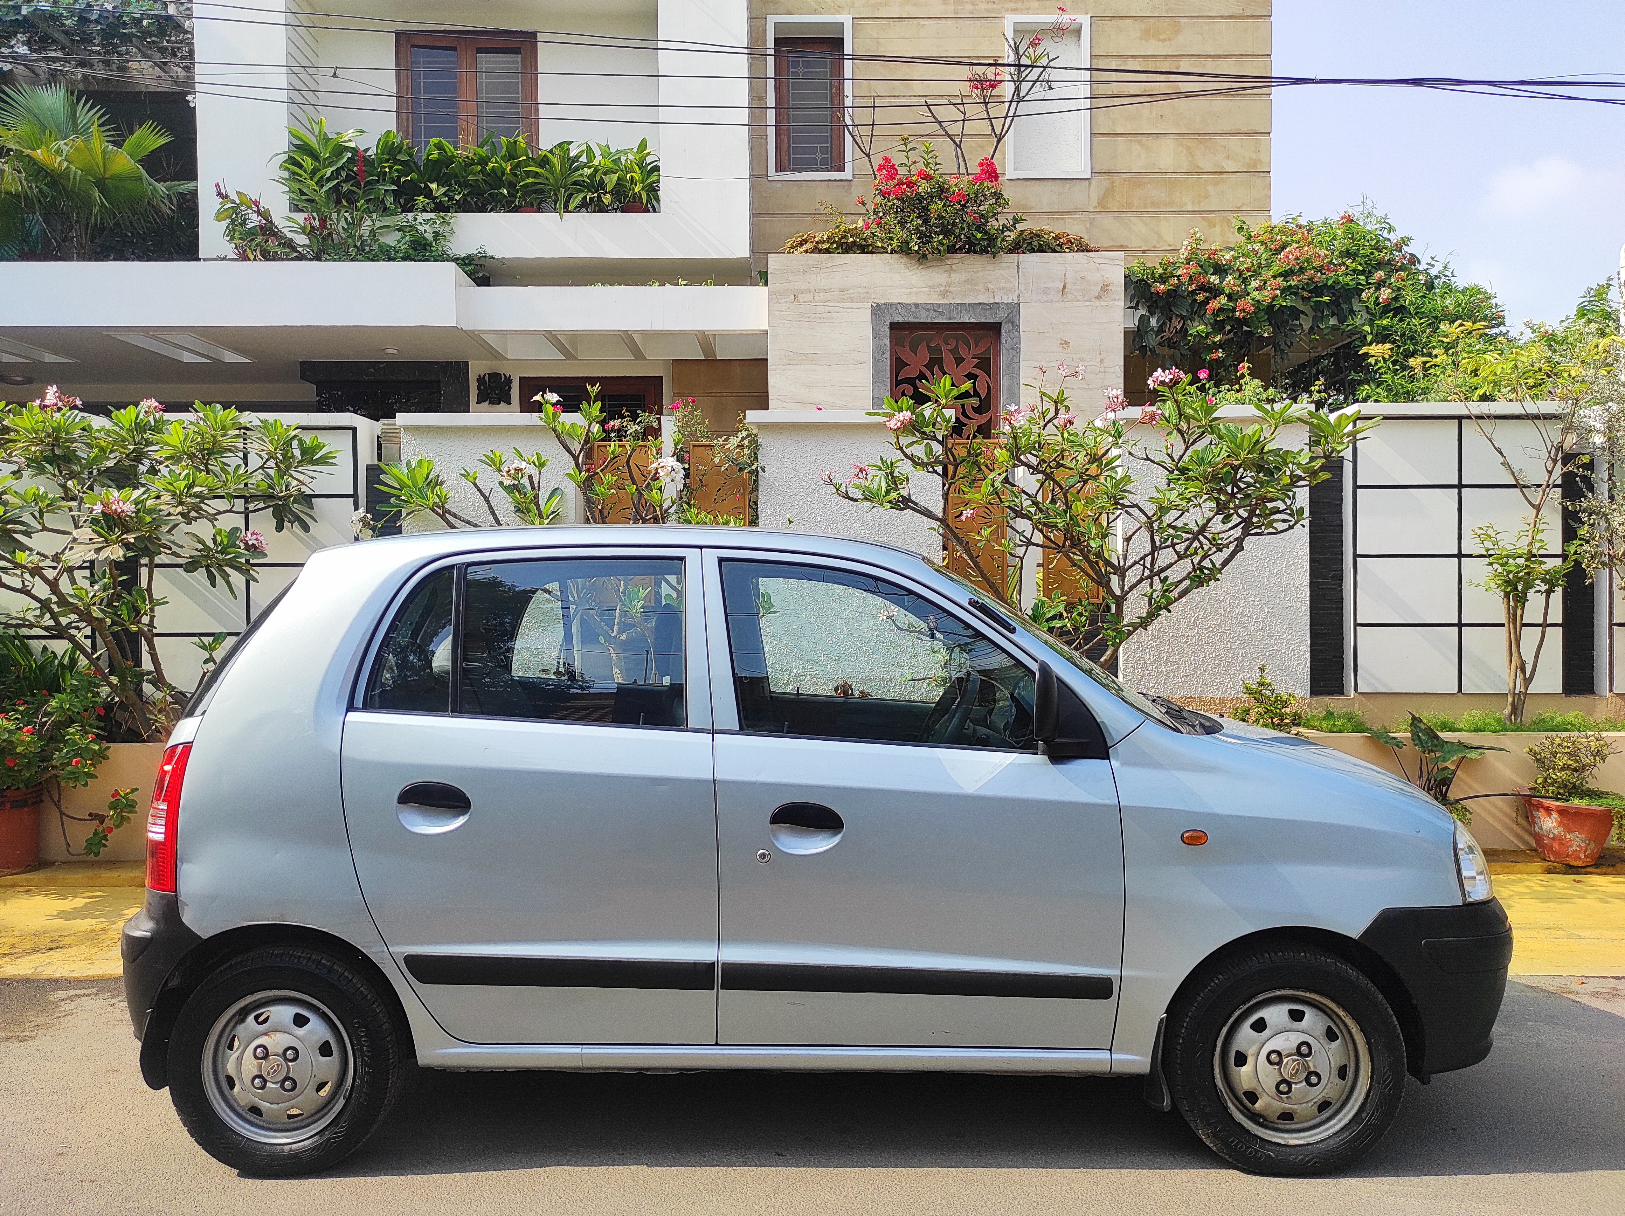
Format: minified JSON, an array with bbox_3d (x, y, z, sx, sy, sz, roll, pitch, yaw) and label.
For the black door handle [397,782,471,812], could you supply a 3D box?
[{"bbox_3d":[-0.886,0.441,2.750,0.172,0.070,0.045,0,1,1],"label":"black door handle"}]

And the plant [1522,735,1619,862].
[{"bbox_3d":[3.370,0.850,5.200,0.440,0.590,0.410,0,1,0],"label":"plant"}]

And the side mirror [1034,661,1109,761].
[{"bbox_3d":[0.592,0.238,2.665,0.180,0.235,0.200,0,1,1],"label":"side mirror"}]

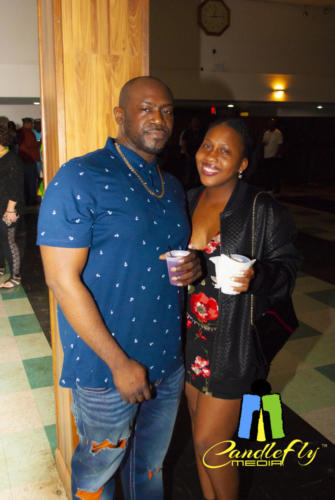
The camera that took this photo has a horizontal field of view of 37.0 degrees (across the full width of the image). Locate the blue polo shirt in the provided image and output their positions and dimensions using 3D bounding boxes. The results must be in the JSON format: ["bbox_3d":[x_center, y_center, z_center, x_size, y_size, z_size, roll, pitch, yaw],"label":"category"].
[{"bbox_3d":[-0.136,0.035,1.644,0.540,0.790,0.340,-10,19,-37],"label":"blue polo shirt"}]

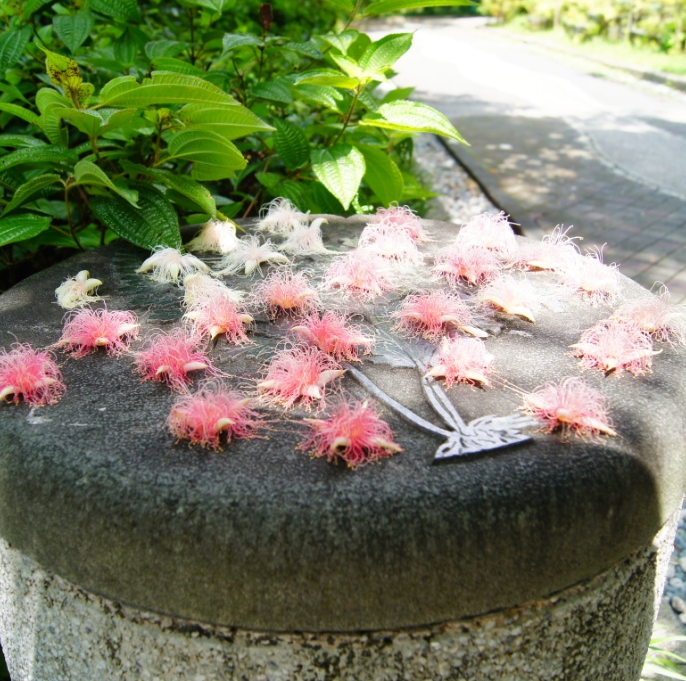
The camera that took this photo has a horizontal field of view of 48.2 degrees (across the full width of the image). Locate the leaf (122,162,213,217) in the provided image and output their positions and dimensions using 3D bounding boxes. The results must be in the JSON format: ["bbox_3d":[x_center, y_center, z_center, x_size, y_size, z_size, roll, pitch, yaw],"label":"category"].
[{"bbox_3d":[-0.186,-0.160,0.820,0.115,0.025,0.050,29,30,9],"label":"leaf"}]

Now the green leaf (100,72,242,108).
[{"bbox_3d":[-0.167,-0.241,0.740,0.134,0.022,0.048,-1,-10,6],"label":"green leaf"}]

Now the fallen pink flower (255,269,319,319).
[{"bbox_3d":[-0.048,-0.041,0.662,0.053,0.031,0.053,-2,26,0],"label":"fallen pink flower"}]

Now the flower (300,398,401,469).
[{"bbox_3d":[0.004,0.044,0.398,0.053,0.022,0.048,0,24,1],"label":"flower"}]

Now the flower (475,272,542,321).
[{"bbox_3d":[0.133,-0.038,0.610,0.052,0.031,0.052,1,24,0],"label":"flower"}]

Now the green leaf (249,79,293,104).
[{"bbox_3d":[-0.107,-0.373,1.150,0.070,0.014,0.042,18,57,12],"label":"green leaf"}]

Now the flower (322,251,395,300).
[{"bbox_3d":[0.012,-0.055,0.608,0.059,0.029,0.053,1,24,1],"label":"flower"}]

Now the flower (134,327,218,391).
[{"bbox_3d":[-0.111,0.007,0.502,0.053,0.029,0.053,1,24,0],"label":"flower"}]

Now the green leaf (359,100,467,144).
[{"bbox_3d":[0.087,-0.270,0.950,0.135,0.028,0.055,12,29,6],"label":"green leaf"}]

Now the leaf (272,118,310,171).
[{"bbox_3d":[-0.070,-0.263,1.030,0.045,0.078,0.012,-18,-8,-3],"label":"leaf"}]

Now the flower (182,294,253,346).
[{"bbox_3d":[-0.093,-0.021,0.567,0.051,0.029,0.051,1,24,0],"label":"flower"}]

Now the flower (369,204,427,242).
[{"bbox_3d":[0.059,-0.128,0.814,0.062,0.031,0.062,1,24,0],"label":"flower"}]

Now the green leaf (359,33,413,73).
[{"bbox_3d":[0.052,-0.363,0.970,0.075,0.018,0.038,-36,40,-15],"label":"green leaf"}]

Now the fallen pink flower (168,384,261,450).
[{"bbox_3d":[-0.069,0.037,0.410,0.050,0.025,0.045,-5,25,-10],"label":"fallen pink flower"}]

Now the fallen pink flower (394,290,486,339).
[{"bbox_3d":[0.079,-0.026,0.622,0.075,0.025,0.052,3,25,7],"label":"fallen pink flower"}]

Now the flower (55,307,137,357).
[{"bbox_3d":[-0.188,-0.010,0.587,0.061,0.025,0.058,-8,26,-17],"label":"flower"}]

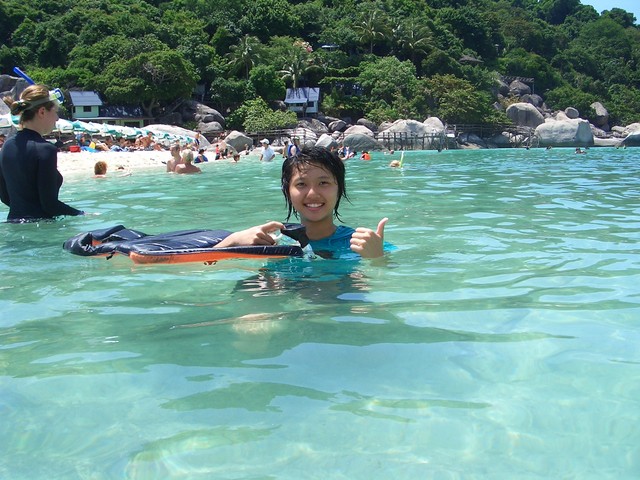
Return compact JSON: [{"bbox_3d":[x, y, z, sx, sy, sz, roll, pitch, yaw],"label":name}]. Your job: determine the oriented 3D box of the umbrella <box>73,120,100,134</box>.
[{"bbox_3d":[-15.877,-7.140,44.000,2.100,2.100,2.100,-3,9,-19],"label":"umbrella"}]

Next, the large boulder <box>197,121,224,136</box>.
[{"bbox_3d":[-12.636,-12.694,74.000,2.970,1.940,2.380,-2,8,-9],"label":"large boulder"}]

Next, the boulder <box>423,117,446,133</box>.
[{"bbox_3d":[13.802,-13.862,78.000,2.890,2.050,2.600,-1,8,0],"label":"boulder"}]

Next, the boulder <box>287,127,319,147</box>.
[{"bbox_3d":[-1.677,-9.869,62.000,3.070,1.920,2.600,-1,8,0],"label":"boulder"}]

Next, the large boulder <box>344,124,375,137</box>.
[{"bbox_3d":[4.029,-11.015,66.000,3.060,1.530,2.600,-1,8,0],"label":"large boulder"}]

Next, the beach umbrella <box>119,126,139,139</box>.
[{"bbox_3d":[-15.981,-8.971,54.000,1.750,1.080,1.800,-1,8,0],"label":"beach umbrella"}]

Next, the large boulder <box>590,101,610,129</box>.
[{"bbox_3d":[36.412,-16.291,84.000,2.600,3.630,2.600,-1,8,0],"label":"large boulder"}]

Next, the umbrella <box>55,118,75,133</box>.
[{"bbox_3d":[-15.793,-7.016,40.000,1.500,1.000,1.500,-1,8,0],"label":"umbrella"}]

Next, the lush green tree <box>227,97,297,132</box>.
[{"bbox_3d":[-6.690,-14.352,74.000,8.000,4.120,6.500,-1,8,0],"label":"lush green tree"}]

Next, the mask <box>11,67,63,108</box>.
[{"bbox_3d":[-1.414,-0.766,3.250,0.250,0.220,0.190,-19,14,-20],"label":"mask"}]

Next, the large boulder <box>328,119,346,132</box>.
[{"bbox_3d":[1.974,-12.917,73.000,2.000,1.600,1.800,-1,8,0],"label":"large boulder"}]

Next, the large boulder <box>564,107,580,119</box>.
[{"bbox_3d":[30.436,-15.369,78.000,1.900,1.500,1.700,-1,8,0],"label":"large boulder"}]

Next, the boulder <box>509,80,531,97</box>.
[{"bbox_3d":[30.213,-22.868,98.000,3.330,2.570,2.830,2,9,17],"label":"boulder"}]

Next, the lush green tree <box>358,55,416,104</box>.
[{"bbox_3d":[9.179,-21.351,88.000,8.430,7.210,7.590,0,8,6],"label":"lush green tree"}]

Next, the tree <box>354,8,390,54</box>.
[{"bbox_3d":[9.411,-37.107,116.000,6.450,8.780,6.450,0,8,5],"label":"tree"}]

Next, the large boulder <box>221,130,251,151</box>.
[{"bbox_3d":[-7.443,-8.764,57.000,2.700,1.800,2.400,-1,8,0],"label":"large boulder"}]

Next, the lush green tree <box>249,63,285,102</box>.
[{"bbox_3d":[-7.004,-21.283,88.000,5.000,5.600,4.800,-1,8,0],"label":"lush green tree"}]

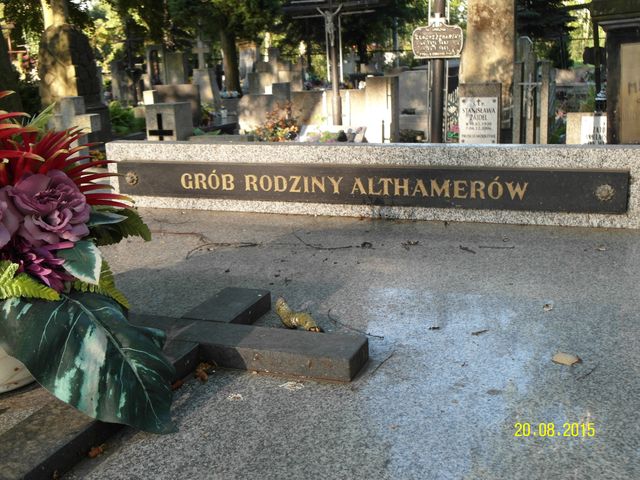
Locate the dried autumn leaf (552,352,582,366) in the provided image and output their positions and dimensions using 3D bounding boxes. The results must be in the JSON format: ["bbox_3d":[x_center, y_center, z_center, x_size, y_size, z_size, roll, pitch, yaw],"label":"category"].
[{"bbox_3d":[0.372,0.180,1.168,0.035,0.009,0.026,10,19,40],"label":"dried autumn leaf"}]

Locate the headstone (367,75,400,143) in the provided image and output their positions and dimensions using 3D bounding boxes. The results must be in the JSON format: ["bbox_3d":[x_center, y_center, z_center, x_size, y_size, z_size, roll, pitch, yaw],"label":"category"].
[{"bbox_3d":[0.502,-0.979,6.071,0.210,0.580,0.200,3,15,21],"label":"headstone"}]

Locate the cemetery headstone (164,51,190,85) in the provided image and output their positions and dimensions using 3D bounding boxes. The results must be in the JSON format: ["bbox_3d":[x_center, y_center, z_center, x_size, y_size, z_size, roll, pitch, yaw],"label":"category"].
[{"bbox_3d":[-2.002,-2.273,11.105,0.290,0.850,0.130,3,15,21],"label":"cemetery headstone"}]

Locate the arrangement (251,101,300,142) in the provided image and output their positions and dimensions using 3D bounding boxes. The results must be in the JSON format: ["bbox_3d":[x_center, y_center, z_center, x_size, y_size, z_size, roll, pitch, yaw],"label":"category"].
[{"bbox_3d":[-0.315,-0.844,5.639,0.290,0.320,0.250,3,15,21],"label":"arrangement"}]

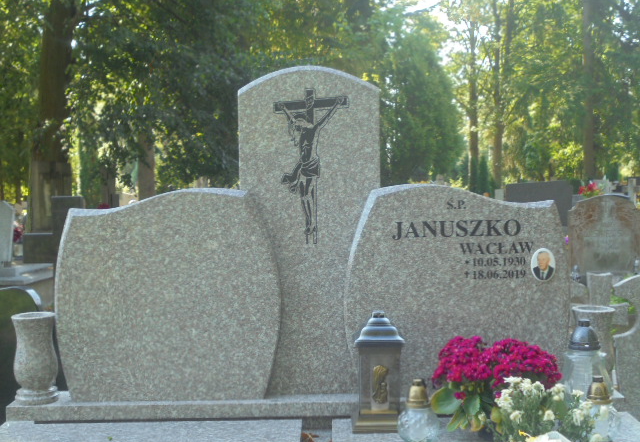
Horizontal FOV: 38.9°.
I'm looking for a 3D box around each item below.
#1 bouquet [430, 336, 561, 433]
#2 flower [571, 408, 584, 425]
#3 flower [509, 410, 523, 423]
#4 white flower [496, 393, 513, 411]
[{"bbox_3d":[0.552,0.519,2.850,0.400,0.310,0.300,-1,4,0],"label":"bouquet"},{"bbox_3d":[0.756,0.574,2.660,0.041,0.048,0.041,-1,3,0],"label":"flower"},{"bbox_3d":[0.574,0.574,2.660,0.041,0.037,0.041,-1,3,0],"label":"flower"},{"bbox_3d":[0.548,0.539,2.690,0.048,0.048,0.048,-1,3,0],"label":"white flower"}]

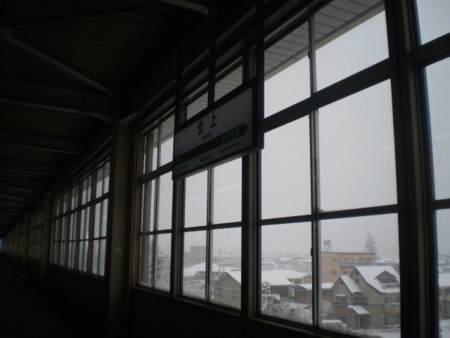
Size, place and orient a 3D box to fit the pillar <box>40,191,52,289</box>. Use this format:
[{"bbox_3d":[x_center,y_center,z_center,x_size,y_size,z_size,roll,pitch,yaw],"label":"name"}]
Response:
[{"bbox_3d":[-7.141,2.817,18.696,0.310,3.670,0.340,6,-11,-26],"label":"pillar"}]

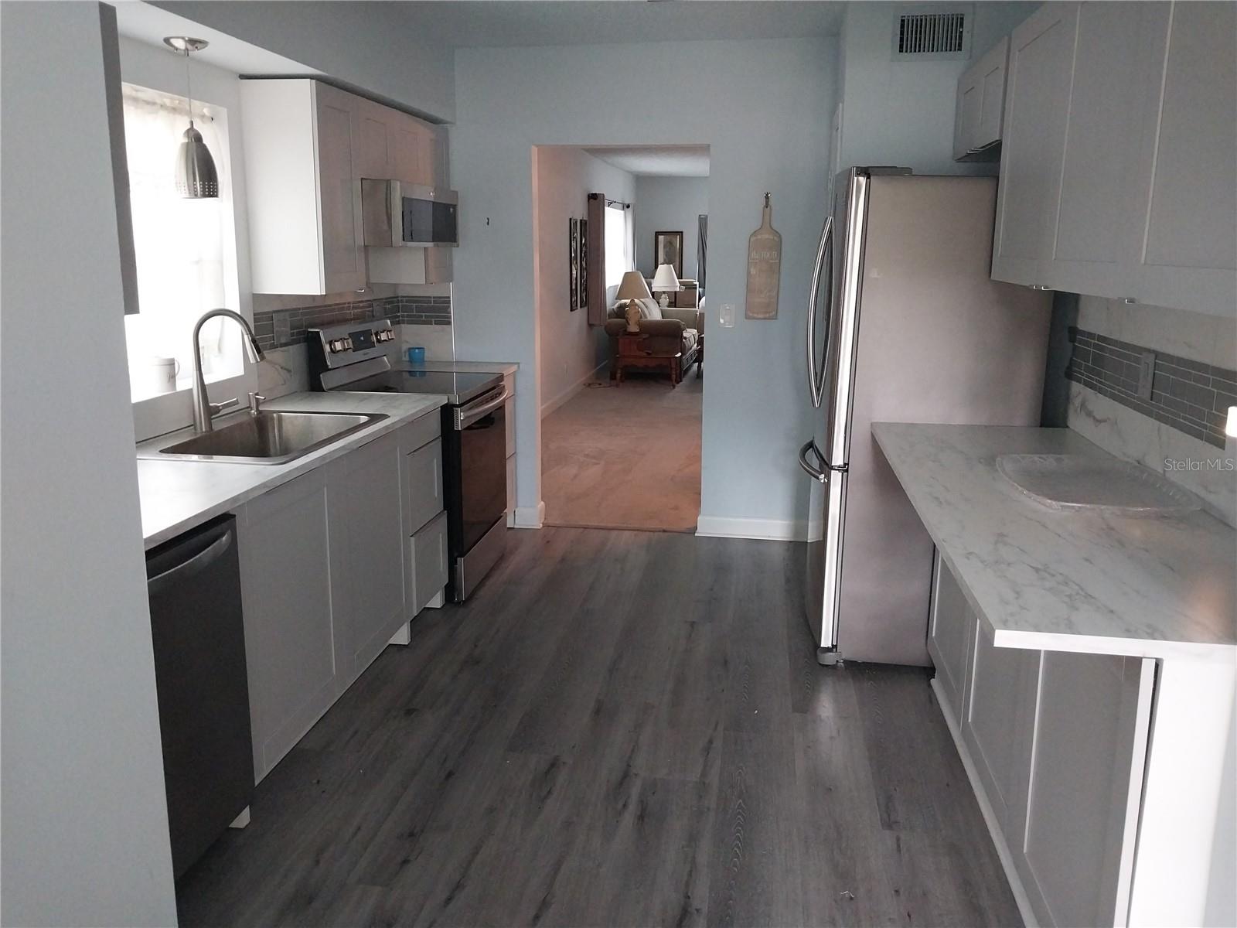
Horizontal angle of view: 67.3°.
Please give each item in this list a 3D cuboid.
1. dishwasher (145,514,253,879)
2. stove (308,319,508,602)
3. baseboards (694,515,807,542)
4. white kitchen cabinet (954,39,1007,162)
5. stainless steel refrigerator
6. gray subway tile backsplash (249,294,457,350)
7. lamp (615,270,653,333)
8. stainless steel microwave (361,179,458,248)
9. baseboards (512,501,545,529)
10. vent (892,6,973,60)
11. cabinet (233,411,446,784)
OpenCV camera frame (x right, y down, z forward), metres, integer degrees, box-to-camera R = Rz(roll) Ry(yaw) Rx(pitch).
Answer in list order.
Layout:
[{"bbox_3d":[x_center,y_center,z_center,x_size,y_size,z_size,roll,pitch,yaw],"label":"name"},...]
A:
[{"bbox_3d":[-1.302,0.613,2.155,0.620,0.875,0.600,3,13,8],"label":"dishwasher"},{"bbox_3d":[-0.947,-0.069,4.449,0.730,1.180,0.760,3,13,8],"label":"stove"},{"bbox_3d":[0.717,0.352,4.992,0.602,0.106,0.025,2,13,9],"label":"baseboards"},{"bbox_3d":[1.496,-1.315,3.404,0.330,0.335,0.860,2,13,9],"label":"white kitchen cabinet"},{"bbox_3d":[1.157,-0.199,3.743,0.780,1.800,0.890,3,13,8],"label":"stainless steel refrigerator"},{"bbox_3d":[-1.148,-0.660,4.286,0.280,0.157,1.470,2,13,9],"label":"gray subway tile backsplash"},{"bbox_3d":[0.176,-1.844,10.550,0.410,0.690,0.410,3,13,8],"label":"lamp"},{"bbox_3d":[-1.067,-1.125,4.229,0.460,0.263,0.755,3,13,8],"label":"stainless steel microwave"},{"bbox_3d":[-0.492,0.293,5.255,0.170,0.122,0.120,3,13,8],"label":"baseboards"},{"bbox_3d":[1.268,-1.739,3.750,0.311,0.206,0.025,2,13,9],"label":"vent"},{"bbox_3d":[-1.165,0.345,3.221,0.630,0.840,1.595,3,13,8],"label":"cabinet"}]

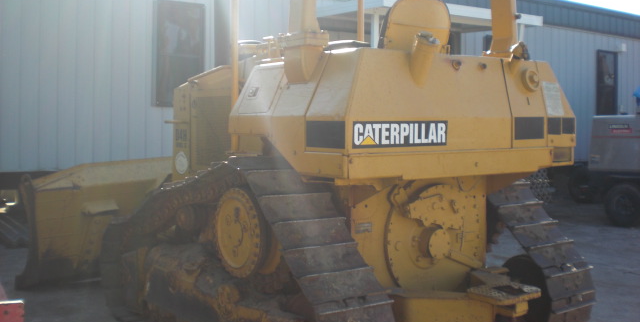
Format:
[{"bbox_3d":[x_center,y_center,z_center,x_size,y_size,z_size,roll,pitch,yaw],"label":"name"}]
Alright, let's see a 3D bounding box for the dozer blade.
[{"bbox_3d":[-1.683,0.568,7.423,0.460,1.100,3.000,3,5,37],"label":"dozer blade"}]

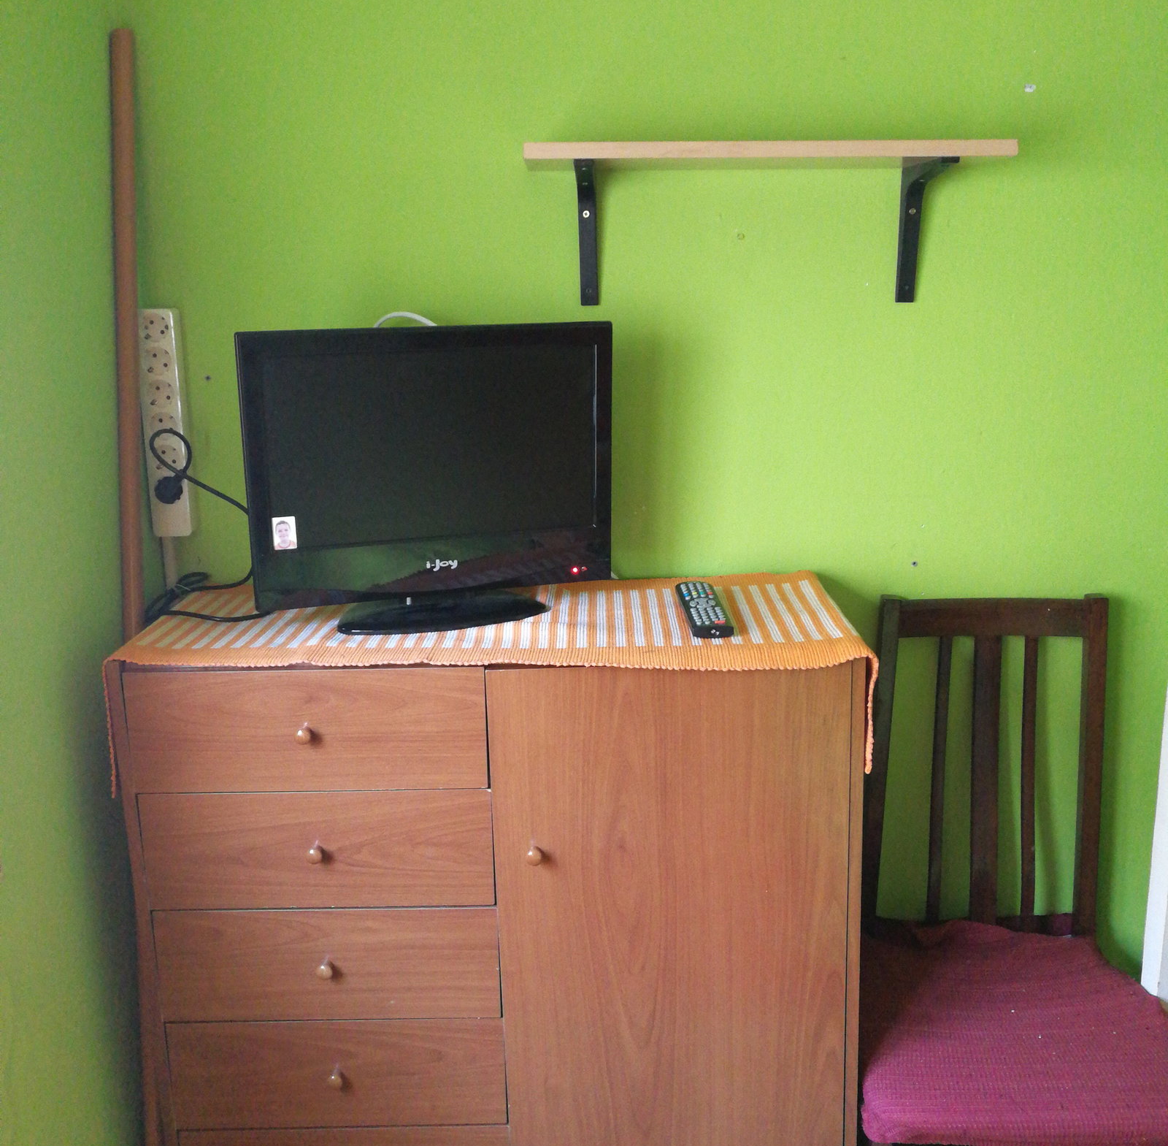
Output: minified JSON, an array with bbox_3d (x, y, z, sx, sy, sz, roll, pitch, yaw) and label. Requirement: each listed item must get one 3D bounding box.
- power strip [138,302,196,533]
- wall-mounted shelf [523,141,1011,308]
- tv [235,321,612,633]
[{"bbox_3d":[-0.567,-0.204,1.650,0.053,0.303,0.042,-1,13,-1],"label":"power strip"},{"bbox_3d":[0.225,-0.442,1.562,0.592,0.194,0.185,-1,13,-1],"label":"wall-mounted shelf"},{"bbox_3d":[-0.186,-0.122,1.510,0.456,0.360,0.150,-6,14,-20],"label":"tv"}]

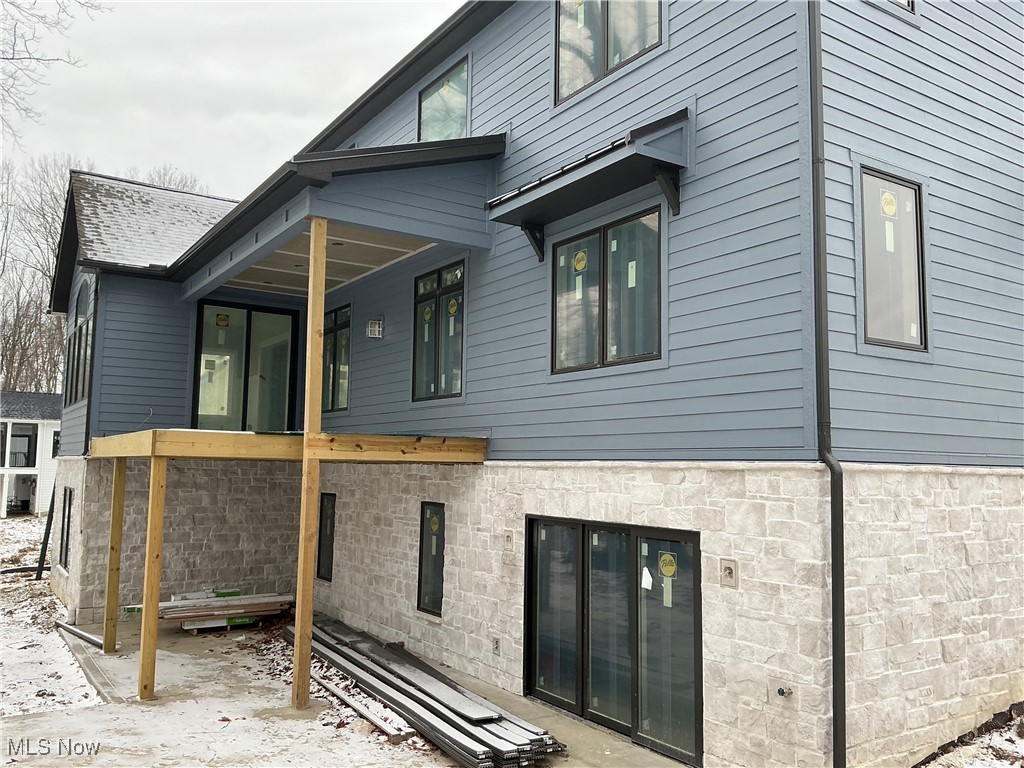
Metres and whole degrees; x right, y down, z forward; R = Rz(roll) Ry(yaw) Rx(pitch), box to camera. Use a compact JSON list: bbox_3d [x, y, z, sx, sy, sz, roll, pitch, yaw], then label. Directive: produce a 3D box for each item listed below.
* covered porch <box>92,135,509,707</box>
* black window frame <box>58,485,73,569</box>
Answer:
[{"bbox_3d":[-3.520,0.364,11.878,3.668,6.760,6.602,4,-7,-34],"label":"covered porch"},{"bbox_3d":[-8.399,2.710,15.605,0.120,1.475,1.179,4,-7,-34],"label":"black window frame"}]

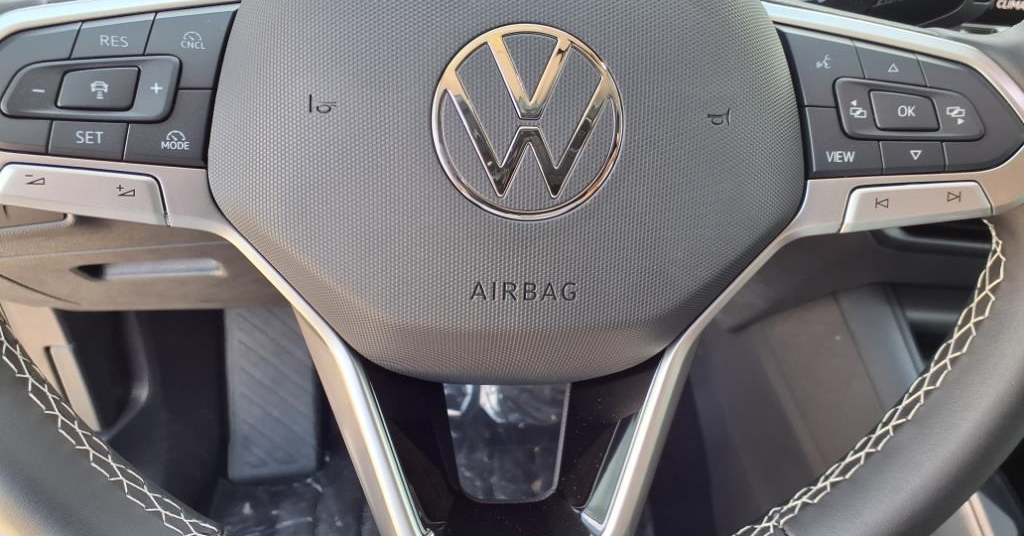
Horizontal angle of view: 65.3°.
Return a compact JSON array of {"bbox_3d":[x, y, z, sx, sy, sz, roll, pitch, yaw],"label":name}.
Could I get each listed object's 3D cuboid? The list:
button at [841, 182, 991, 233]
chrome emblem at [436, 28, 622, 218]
[{"bbox_3d":[0.126,-0.020,0.254,0.047,0.014,0.009,-5,4,2],"label":"button"},{"bbox_3d":[0.005,-0.041,0.228,0.055,0.055,0.005,0,4,-7],"label":"chrome emblem"}]

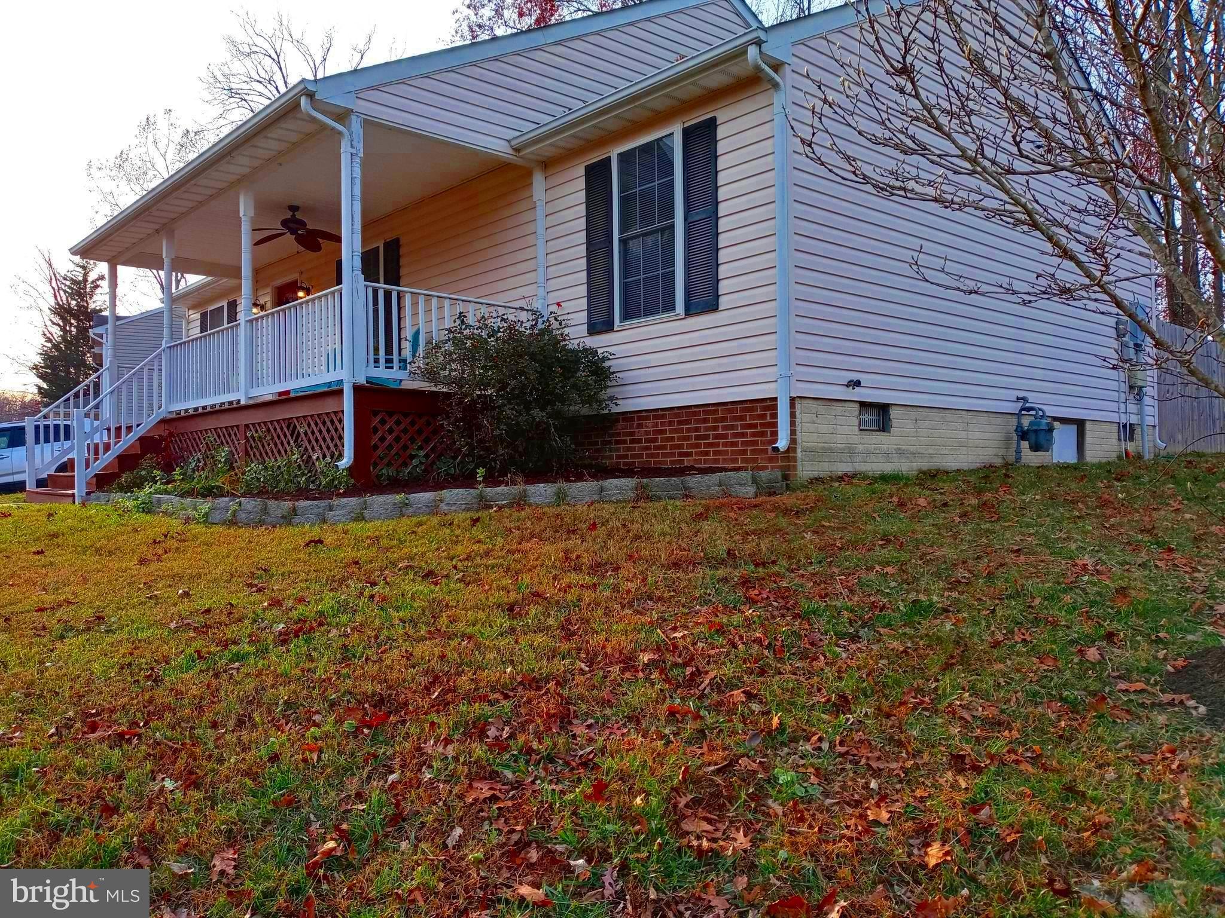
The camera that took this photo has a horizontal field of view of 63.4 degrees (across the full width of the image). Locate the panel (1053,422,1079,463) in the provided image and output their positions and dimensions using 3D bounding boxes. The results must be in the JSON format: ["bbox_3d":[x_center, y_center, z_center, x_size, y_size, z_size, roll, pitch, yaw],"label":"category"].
[{"bbox_3d":[4.972,-0.171,10.943,0.767,0.443,0.045,1,-2,-42],"label":"panel"}]

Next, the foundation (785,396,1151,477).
[{"bbox_3d":[4.100,-0.131,10.162,7.411,0.618,0.199,1,-2,-42],"label":"foundation"}]

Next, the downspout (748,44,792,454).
[{"bbox_3d":[1.189,-1.570,7.433,0.388,3.058,0.085,1,-2,-42],"label":"downspout"}]

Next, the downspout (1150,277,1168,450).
[{"bbox_3d":[7.032,-1.438,12.776,0.369,2.639,0.080,1,-2,-42],"label":"downspout"}]

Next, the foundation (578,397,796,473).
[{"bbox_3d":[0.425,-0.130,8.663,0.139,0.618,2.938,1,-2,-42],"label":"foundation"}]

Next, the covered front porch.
[{"bbox_3d":[-4.196,-1.259,11.345,3.088,3.416,7.211,1,-2,-42],"label":"covered front porch"}]

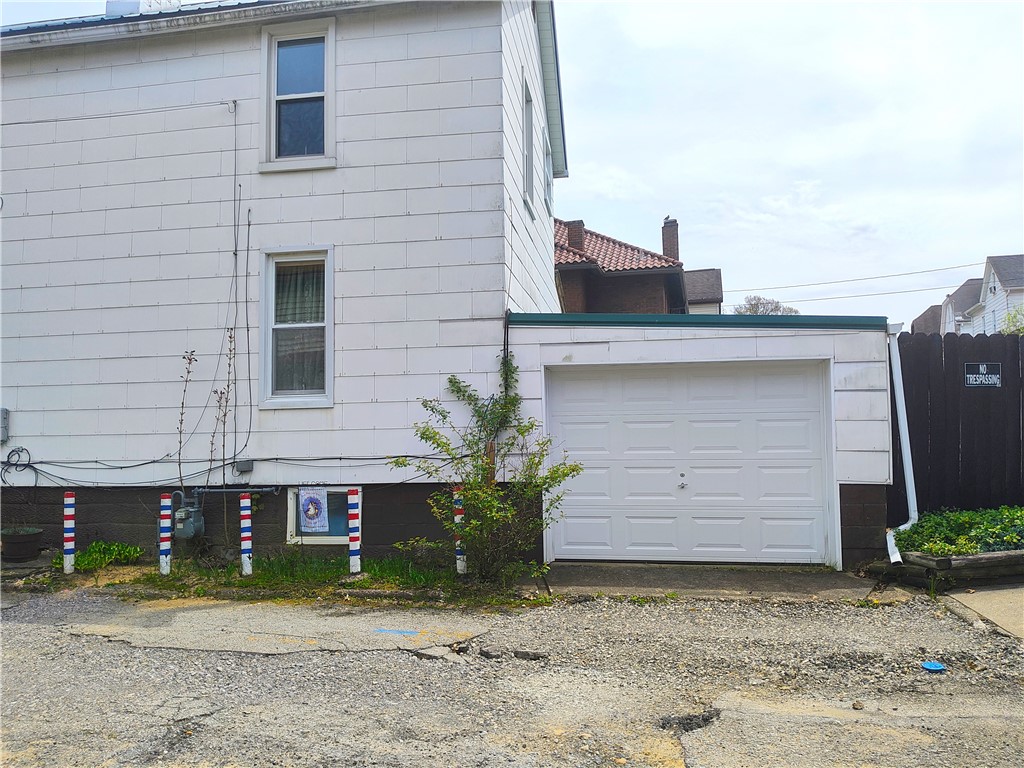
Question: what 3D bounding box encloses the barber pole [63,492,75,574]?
[{"bbox_3d":[-4.418,1.489,7.385,0.100,0.795,0.100,-1,-4,9],"label":"barber pole"}]

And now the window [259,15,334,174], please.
[{"bbox_3d":[-2.275,-3.065,7.930,0.845,1.640,0.140,-2,-4,9],"label":"window"}]

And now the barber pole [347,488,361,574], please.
[{"bbox_3d":[-1.456,1.365,6.839,0.094,0.770,0.094,-3,-4,9],"label":"barber pole"}]

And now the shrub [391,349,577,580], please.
[{"bbox_3d":[-0.191,0.770,6.905,1.650,2.050,1.150,-1,-4,9],"label":"shrub"}]

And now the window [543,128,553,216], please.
[{"bbox_3d":[0.503,-3.265,11.670,0.140,1.160,0.900,-2,-4,9],"label":"window"}]

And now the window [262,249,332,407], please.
[{"bbox_3d":[-2.236,-0.587,7.750,0.820,1.685,0.140,-2,-4,9],"label":"window"}]

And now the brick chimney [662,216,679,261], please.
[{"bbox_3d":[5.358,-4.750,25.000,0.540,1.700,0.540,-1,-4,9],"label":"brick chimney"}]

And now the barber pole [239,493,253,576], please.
[{"bbox_3d":[-2.515,1.424,7.005,0.094,0.770,0.094,-3,-4,9],"label":"barber pole"}]

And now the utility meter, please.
[{"bbox_3d":[-3.278,1.328,7.489,0.245,0.450,0.230,-2,-4,9],"label":"utility meter"}]

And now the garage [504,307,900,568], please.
[{"bbox_3d":[2.158,0.682,9.731,3.600,2.480,5.400,-1,-4,9],"label":"garage"}]

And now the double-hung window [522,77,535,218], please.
[{"bbox_3d":[0.157,-3.010,9.444,0.140,1.680,0.880,-2,-4,9],"label":"double-hung window"}]

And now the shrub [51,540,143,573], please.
[{"bbox_3d":[-4.203,1.758,7.535,0.850,0.280,0.450,-1,-4,9],"label":"shrub"}]

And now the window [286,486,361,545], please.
[{"bbox_3d":[-1.943,1.365,7.685,0.810,0.585,0.140,-1,-4,9],"label":"window"}]

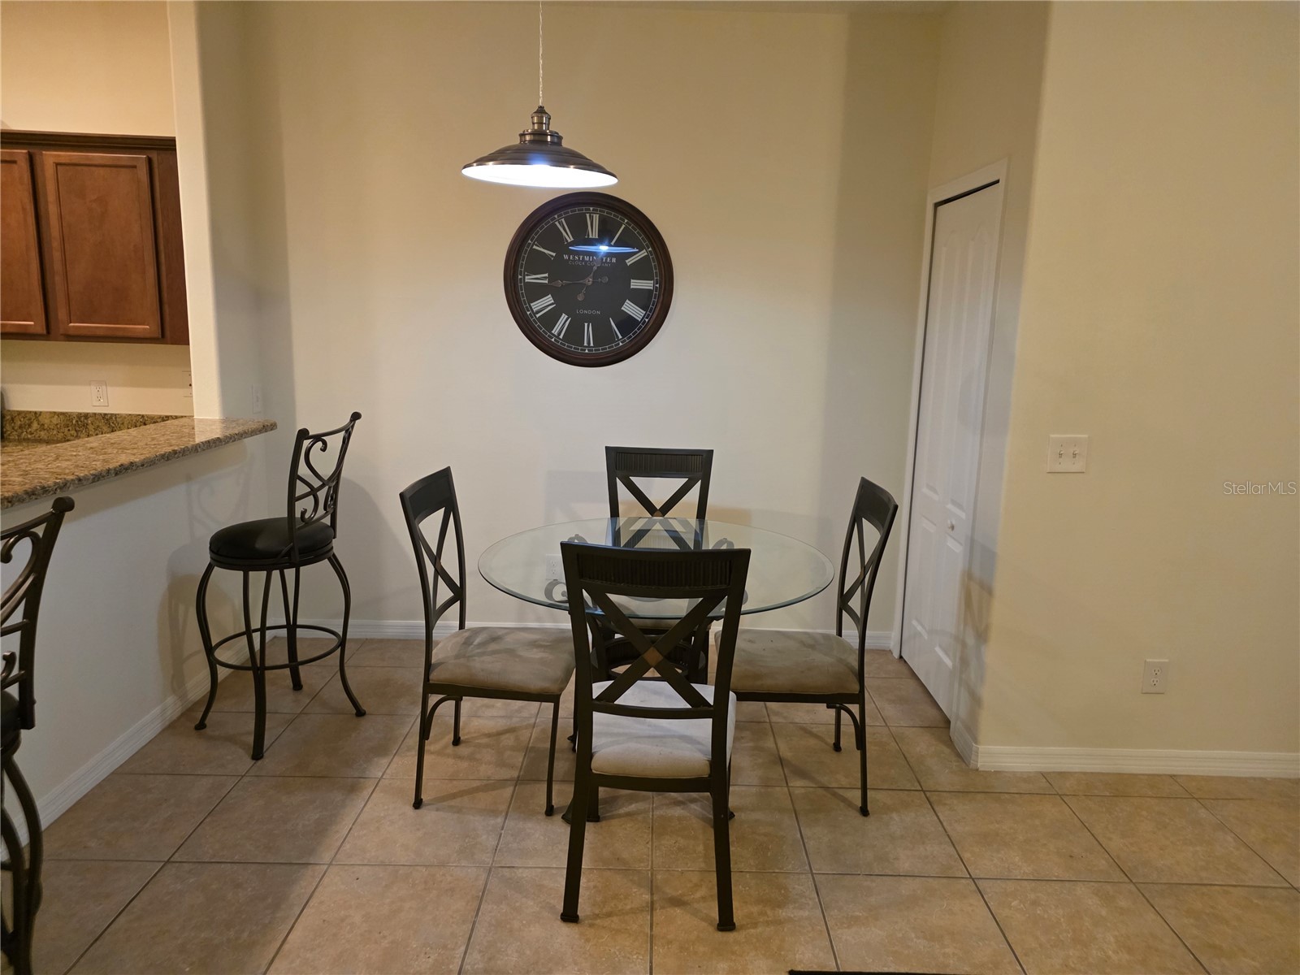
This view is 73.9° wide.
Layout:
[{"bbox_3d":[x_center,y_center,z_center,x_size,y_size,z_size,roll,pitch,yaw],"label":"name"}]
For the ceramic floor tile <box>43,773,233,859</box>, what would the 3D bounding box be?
[{"bbox_3d":[-1.593,1.016,2.687,0.455,0.010,0.455,1,12,0],"label":"ceramic floor tile"}]

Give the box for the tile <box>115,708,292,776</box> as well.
[{"bbox_3d":[-1.600,0.930,3.159,0.455,0.010,0.455,1,12,0],"label":"tile"}]

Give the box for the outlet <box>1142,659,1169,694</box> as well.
[{"bbox_3d":[1.735,0.649,2.971,0.078,0.122,0.009,1,12,0],"label":"outlet"}]

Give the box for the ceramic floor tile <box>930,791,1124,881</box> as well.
[{"bbox_3d":[1.148,1.076,2.677,0.455,0.010,0.455,1,12,0],"label":"ceramic floor tile"}]

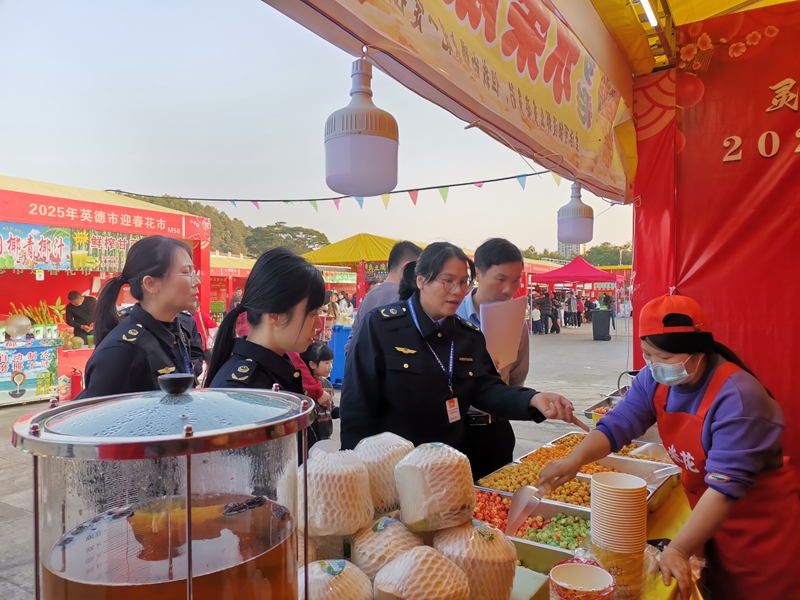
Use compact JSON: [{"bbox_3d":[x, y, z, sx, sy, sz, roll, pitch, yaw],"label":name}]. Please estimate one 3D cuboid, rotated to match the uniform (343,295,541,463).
[{"bbox_3d":[0.110,0.320,1.860,0.560,0.700,0.420,0,0,-32],"label":"uniform"}]

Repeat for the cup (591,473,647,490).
[{"bbox_3d":[0.377,0.358,1.030,0.090,0.098,0.090,0,0,0],"label":"cup"}]

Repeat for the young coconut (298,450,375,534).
[{"bbox_3d":[-0.106,0.324,1.000,0.125,0.125,0.125,0,0,0],"label":"young coconut"}]

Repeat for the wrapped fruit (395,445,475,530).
[{"bbox_3d":[0.056,0.303,0.970,0.125,0.125,0.125,0,0,0],"label":"wrapped fruit"}]

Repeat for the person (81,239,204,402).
[{"bbox_3d":[-0.800,0.600,1.850,0.360,1.600,0.480,0,0,13],"label":"person"}]

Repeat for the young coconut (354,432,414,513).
[{"bbox_3d":[-0.025,0.322,1.120,0.125,0.122,0.125,0,0,0],"label":"young coconut"}]

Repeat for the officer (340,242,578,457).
[{"bbox_3d":[0.145,0.610,1.860,0.600,1.580,0.500,0,0,-32],"label":"officer"}]

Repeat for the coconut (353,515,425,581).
[{"bbox_3d":[-0.020,0.435,1.020,0.125,0.122,0.125,0,0,0],"label":"coconut"}]

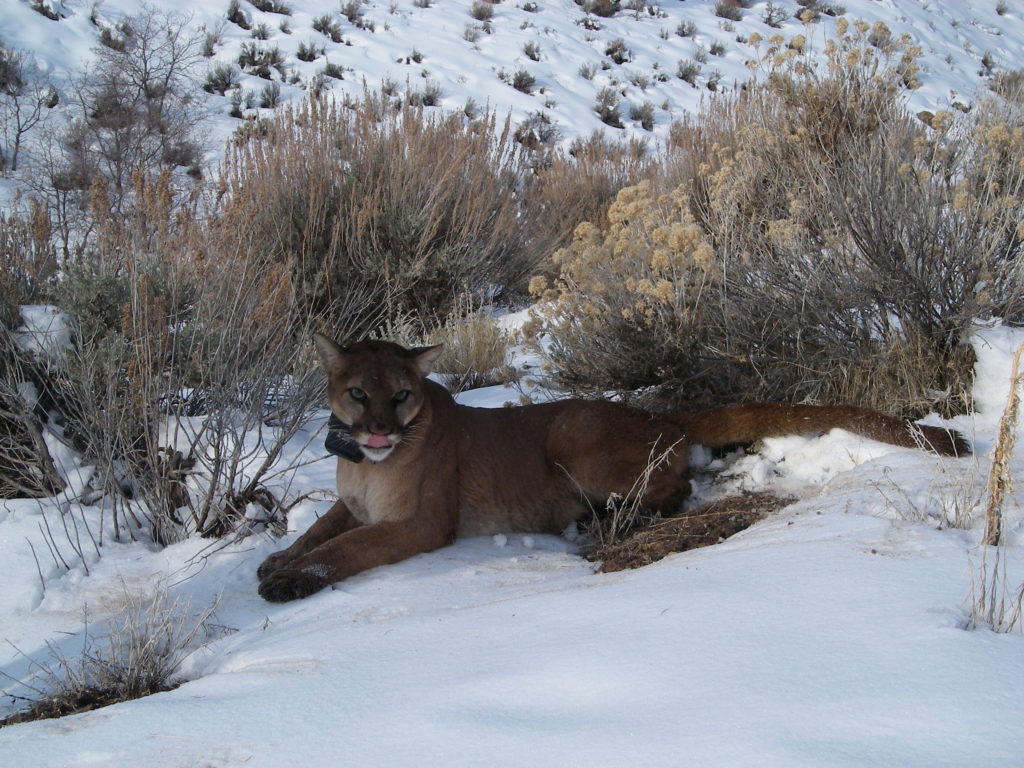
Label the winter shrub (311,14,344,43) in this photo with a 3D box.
[{"bbox_3d":[-3.384,-6.555,30.000,0.590,0.516,0.561,0,13,0],"label":"winter shrub"}]

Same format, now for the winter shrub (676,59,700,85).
[{"bbox_3d":[2.929,-5.186,27.000,0.398,0.431,0.378,0,13,0],"label":"winter shrub"}]

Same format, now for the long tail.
[{"bbox_3d":[0.734,0.105,3.770,0.738,0.115,0.130,-4,14,-16],"label":"long tail"}]

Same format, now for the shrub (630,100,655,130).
[{"bbox_3d":[1.925,-3.961,24.000,0.354,0.443,0.336,0,13,0],"label":"shrub"}]

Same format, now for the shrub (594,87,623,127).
[{"bbox_3d":[1.423,-4.093,24.000,0.413,0.590,0.392,0,13,0],"label":"shrub"}]

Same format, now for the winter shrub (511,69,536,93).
[{"bbox_3d":[0.187,-4.943,26.500,0.423,0.391,0.402,0,13,0],"label":"winter shrub"}]

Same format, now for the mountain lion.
[{"bbox_3d":[0.260,0.050,3.452,1.813,0.450,0.460,-7,15,-29],"label":"mountain lion"}]

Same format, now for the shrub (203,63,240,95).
[{"bbox_3d":[-4.732,-4.976,26.500,0.619,0.521,0.588,0,13,0],"label":"shrub"}]

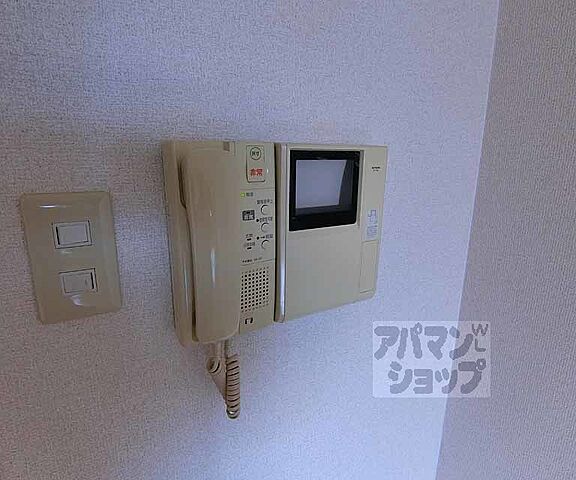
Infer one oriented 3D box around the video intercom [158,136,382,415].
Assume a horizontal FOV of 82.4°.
[{"bbox_3d":[-0.002,0.047,0.394,0.248,0.308,0.064,-6,14,-29],"label":"video intercom"}]

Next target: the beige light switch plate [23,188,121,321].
[{"bbox_3d":[-0.195,0.017,0.304,0.070,0.120,0.010,-6,14,-29],"label":"beige light switch plate"}]

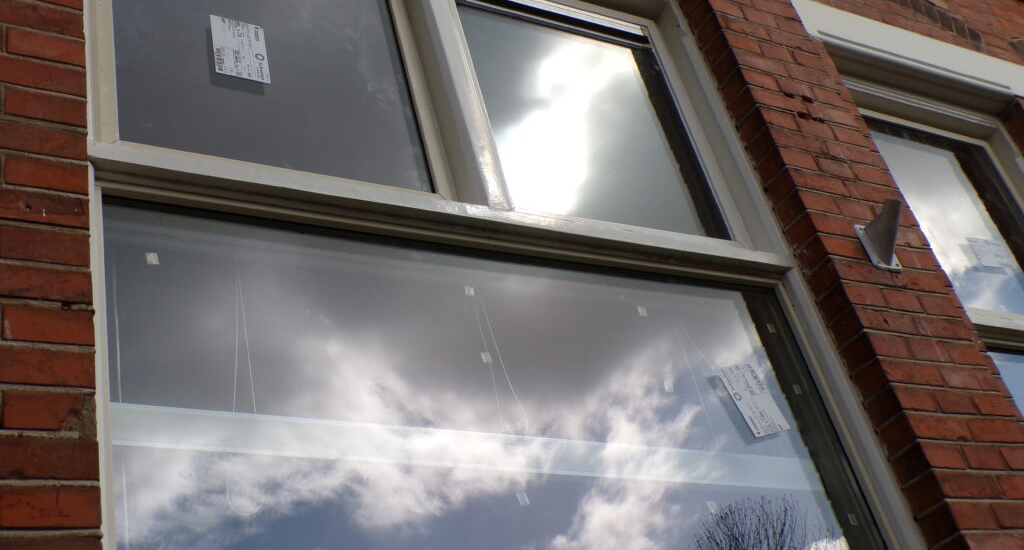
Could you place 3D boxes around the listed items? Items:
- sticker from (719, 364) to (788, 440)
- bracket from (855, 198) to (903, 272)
[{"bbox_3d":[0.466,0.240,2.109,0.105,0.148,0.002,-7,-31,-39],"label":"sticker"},{"bbox_3d":[0.831,-0.100,2.399,0.095,0.145,0.108,7,-39,-32],"label":"bracket"}]

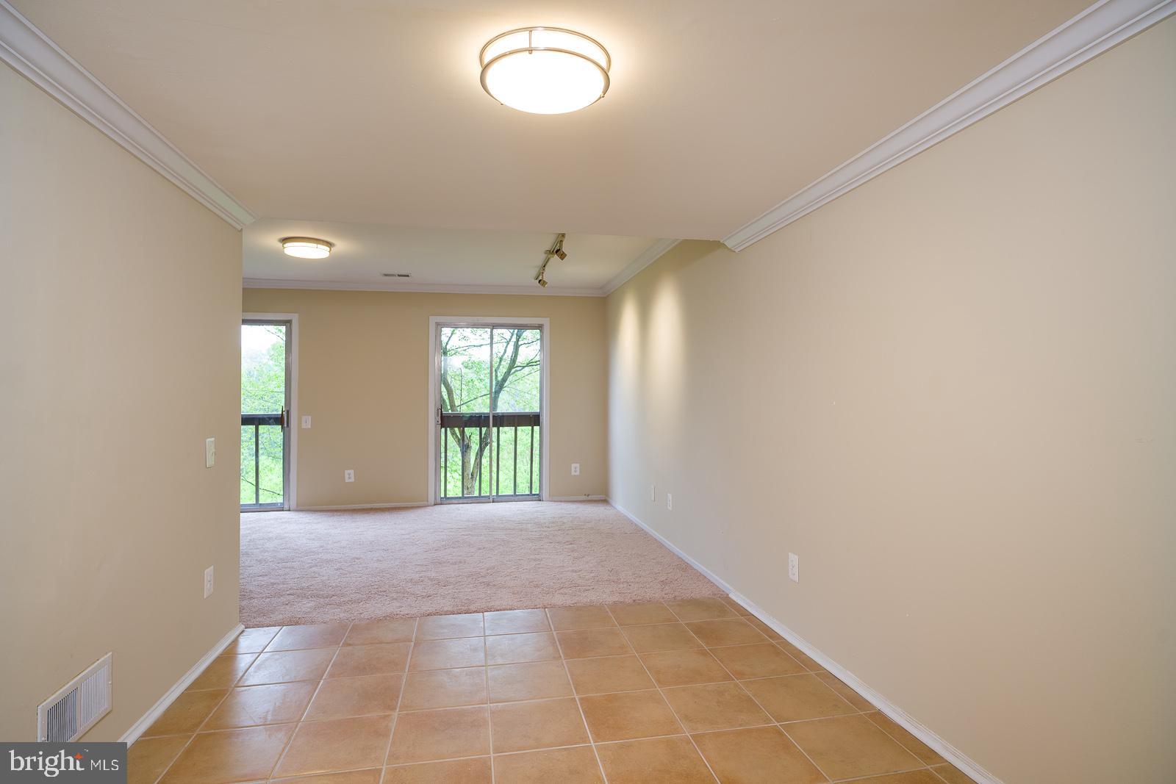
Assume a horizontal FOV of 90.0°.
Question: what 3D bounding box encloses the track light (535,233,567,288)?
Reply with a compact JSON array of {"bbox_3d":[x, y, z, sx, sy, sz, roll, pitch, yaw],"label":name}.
[{"bbox_3d":[-0.344,-1.101,5.194,0.130,0.185,1.900,0,-1,-11],"label":"track light"}]

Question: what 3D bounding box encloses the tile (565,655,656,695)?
[{"bbox_3d":[0.088,1.211,2.522,0.335,0.010,0.323,0,-1,-11],"label":"tile"}]

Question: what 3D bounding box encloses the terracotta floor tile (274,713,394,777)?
[{"bbox_3d":[-0.847,1.204,2.005,0.333,0.010,0.326,0,-1,-11],"label":"terracotta floor tile"}]

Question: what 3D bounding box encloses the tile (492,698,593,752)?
[{"bbox_3d":[-0.184,1.207,2.136,0.335,0.010,0.323,0,-1,-11],"label":"tile"}]

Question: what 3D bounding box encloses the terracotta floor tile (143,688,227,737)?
[{"bbox_3d":[-1.497,1.206,2.215,0.178,0.010,0.326,0,-1,-11],"label":"terracotta floor tile"}]

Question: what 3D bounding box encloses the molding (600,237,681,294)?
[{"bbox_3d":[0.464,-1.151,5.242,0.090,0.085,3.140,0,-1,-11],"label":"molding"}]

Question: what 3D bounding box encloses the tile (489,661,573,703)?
[{"bbox_3d":[-0.246,1.230,2.497,0.336,0.010,0.334,0,-1,-11],"label":"tile"}]

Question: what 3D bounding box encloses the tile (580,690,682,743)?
[{"bbox_3d":[0.150,1.208,2.200,0.335,0.010,0.323,0,-1,-11],"label":"tile"}]

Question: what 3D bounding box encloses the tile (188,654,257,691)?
[{"bbox_3d":[-1.569,1.212,2.538,0.191,0.010,0.323,0,-1,-11],"label":"tile"}]

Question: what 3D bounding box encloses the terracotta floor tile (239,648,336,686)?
[{"bbox_3d":[-1.327,1.235,2.638,0.336,0.010,0.334,0,-1,-11],"label":"terracotta floor tile"}]

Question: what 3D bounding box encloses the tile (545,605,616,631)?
[{"bbox_3d":[-0.029,1.218,3.163,0.333,0.010,0.326,0,-1,-11],"label":"tile"}]

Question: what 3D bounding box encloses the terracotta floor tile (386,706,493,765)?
[{"bbox_3d":[-0.513,1.205,2.068,0.333,0.010,0.326,0,-1,-11],"label":"terracotta floor tile"}]

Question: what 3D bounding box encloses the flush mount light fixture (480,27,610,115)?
[{"bbox_3d":[-0.114,-0.854,1.612,0.356,0.098,0.356,0,-1,-11],"label":"flush mount light fixture"}]

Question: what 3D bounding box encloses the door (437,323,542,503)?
[{"bbox_3d":[-1.087,0.239,6.562,1.171,1.997,0.100,0,-1,-11],"label":"door"}]

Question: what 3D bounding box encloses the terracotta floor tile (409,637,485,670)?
[{"bbox_3d":[-0.641,1.214,2.716,0.335,0.010,0.323,0,-1,-11],"label":"terracotta floor tile"}]

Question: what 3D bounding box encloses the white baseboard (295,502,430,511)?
[{"bbox_3d":[-2.374,1.218,6.241,1.318,0.058,0.014,0,-1,-11],"label":"white baseboard"}]

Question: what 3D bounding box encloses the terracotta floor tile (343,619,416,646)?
[{"bbox_3d":[-1.036,1.216,2.974,0.335,0.010,0.323,0,-1,-11],"label":"terracotta floor tile"}]

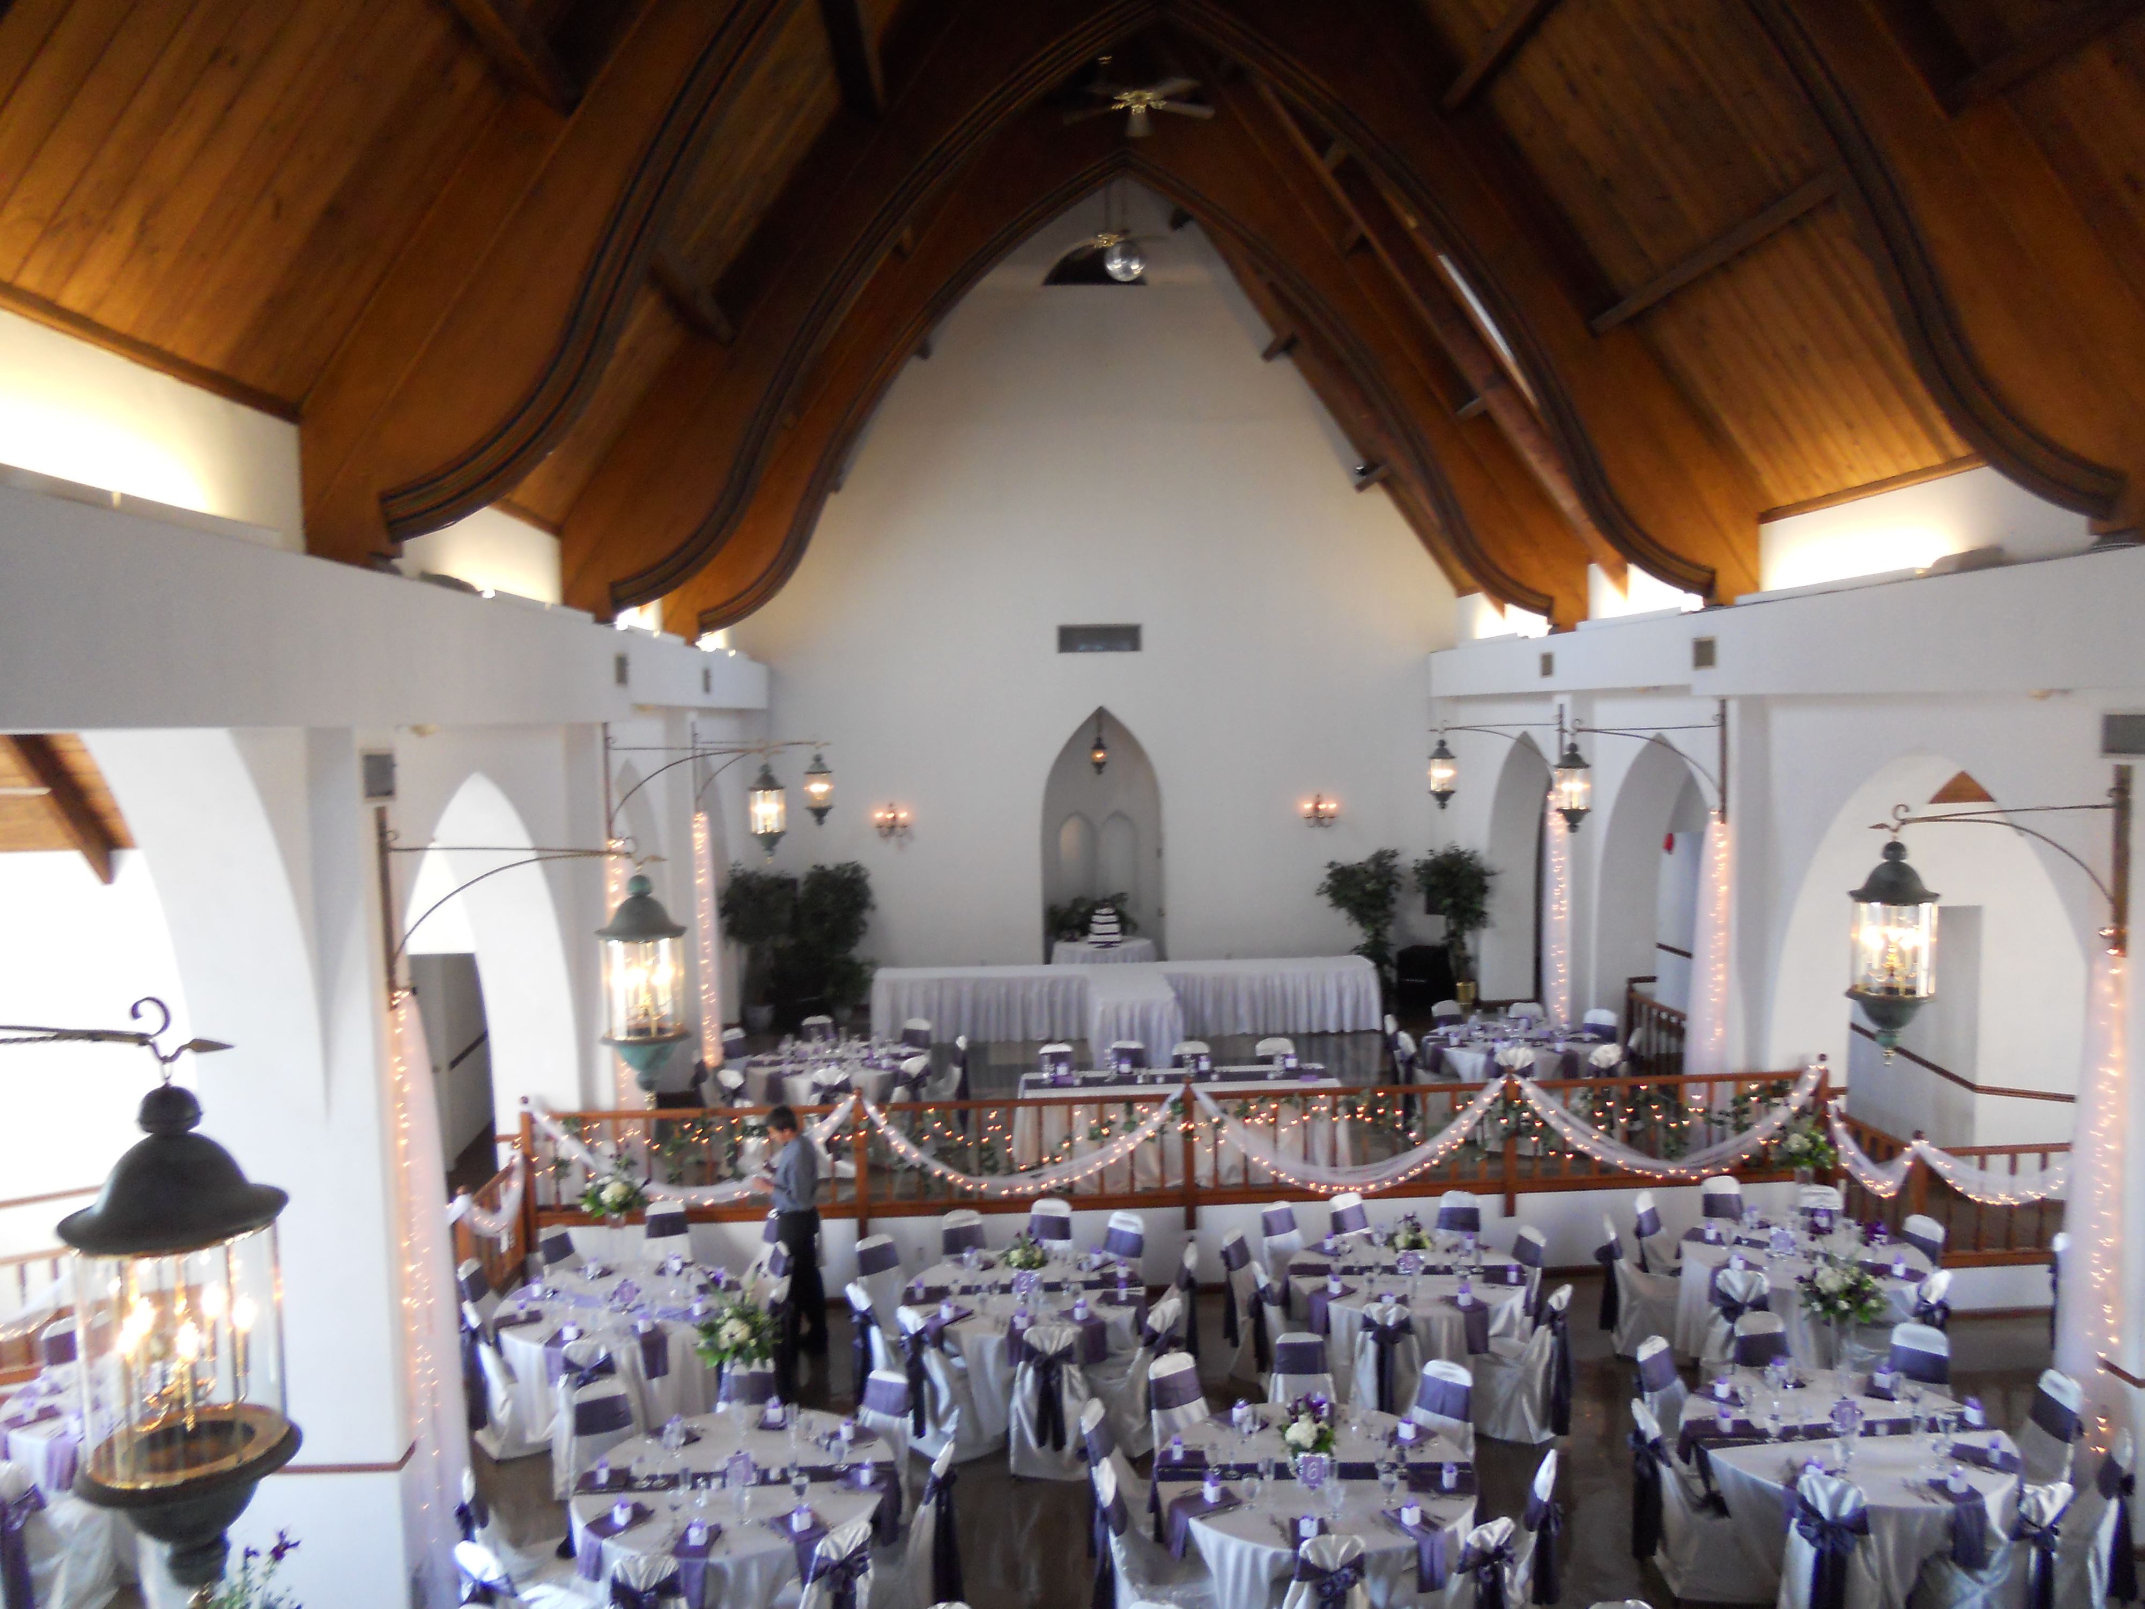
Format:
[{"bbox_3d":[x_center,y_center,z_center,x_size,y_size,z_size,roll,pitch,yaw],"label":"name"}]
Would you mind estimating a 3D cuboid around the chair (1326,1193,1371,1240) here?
[{"bbox_3d":[2.156,3.399,12.408,0.460,0.930,0.540,-3,4,-20],"label":"chair"}]

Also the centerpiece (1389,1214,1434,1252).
[{"bbox_3d":[2.307,2.935,11.401,0.310,0.290,0.300,-1,3,-2],"label":"centerpiece"}]

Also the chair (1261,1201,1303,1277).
[{"bbox_3d":[1.568,3.250,11.402,0.440,0.930,0.540,-4,5,-32],"label":"chair"}]

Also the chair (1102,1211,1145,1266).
[{"bbox_3d":[0.274,3.252,11.278,0.460,0.910,0.560,0,4,32],"label":"chair"}]

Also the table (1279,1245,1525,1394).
[{"bbox_3d":[2.153,3.367,10.777,1.560,0.760,1.560,-2,4,-3],"label":"table"}]

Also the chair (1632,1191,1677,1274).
[{"bbox_3d":[4.432,3.354,12.318,0.540,0.930,0.460,2,5,42],"label":"chair"}]

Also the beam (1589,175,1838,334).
[{"bbox_3d":[4.065,-3.507,10.729,0.160,0.170,4.000,-2,3,-3],"label":"beam"}]

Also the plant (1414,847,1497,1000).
[{"bbox_3d":[4.917,1.567,21.435,1.000,1.970,0.950,-1,3,-2],"label":"plant"}]

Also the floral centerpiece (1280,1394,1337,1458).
[{"bbox_3d":[1.125,3.053,8.040,0.270,0.340,0.270,-2,4,0],"label":"floral centerpiece"}]

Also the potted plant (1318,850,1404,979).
[{"bbox_3d":[3.339,1.481,19.377,0.980,1.903,0.950,-2,4,-3],"label":"potted plant"}]

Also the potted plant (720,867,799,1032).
[{"bbox_3d":[-3.722,1.706,19.966,0.880,1.999,0.860,-2,3,-3],"label":"potted plant"}]

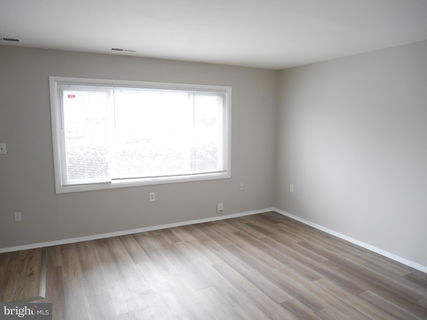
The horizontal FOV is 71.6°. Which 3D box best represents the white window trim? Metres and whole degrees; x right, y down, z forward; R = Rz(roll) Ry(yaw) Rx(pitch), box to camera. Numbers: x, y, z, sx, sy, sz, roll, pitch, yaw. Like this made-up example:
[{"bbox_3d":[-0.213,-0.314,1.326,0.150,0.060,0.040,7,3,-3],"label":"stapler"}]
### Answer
[{"bbox_3d":[-0.853,-0.360,4.149,2.550,1.450,0.100,-3,8,-27],"label":"white window trim"}]

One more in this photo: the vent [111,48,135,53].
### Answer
[{"bbox_3d":[-1.079,-1.320,3.572,0.310,0.020,0.120,-3,8,-27],"label":"vent"}]

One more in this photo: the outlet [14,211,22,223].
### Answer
[{"bbox_3d":[-2.310,0.675,3.510,0.072,0.116,0.012,-3,8,-27],"label":"outlet"}]

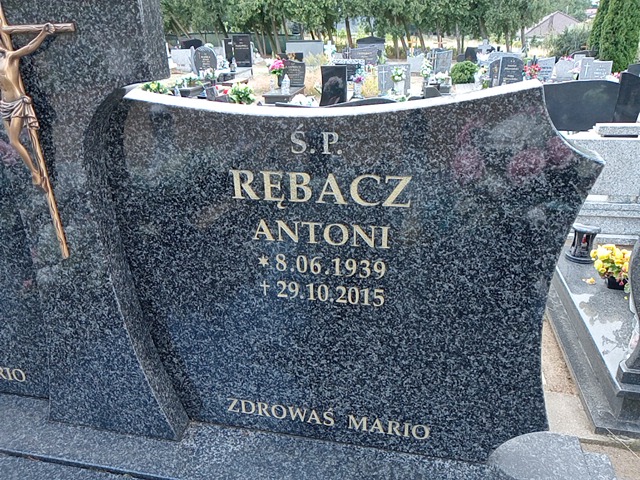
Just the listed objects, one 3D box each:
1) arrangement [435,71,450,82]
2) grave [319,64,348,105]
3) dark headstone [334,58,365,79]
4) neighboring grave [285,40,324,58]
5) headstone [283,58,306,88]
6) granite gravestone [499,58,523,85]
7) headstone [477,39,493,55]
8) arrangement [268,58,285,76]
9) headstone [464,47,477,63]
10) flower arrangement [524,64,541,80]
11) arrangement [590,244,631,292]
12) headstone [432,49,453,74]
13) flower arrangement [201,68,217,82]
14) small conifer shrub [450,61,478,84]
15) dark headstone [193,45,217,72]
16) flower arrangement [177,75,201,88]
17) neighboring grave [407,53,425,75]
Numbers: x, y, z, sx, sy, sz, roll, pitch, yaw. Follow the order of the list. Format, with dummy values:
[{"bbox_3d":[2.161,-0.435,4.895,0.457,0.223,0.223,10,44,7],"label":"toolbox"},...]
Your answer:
[{"bbox_3d":[2.460,-3.274,10.400,0.313,0.250,0.300,3,23,11],"label":"arrangement"},{"bbox_3d":[0.267,-2.805,9.400,0.465,0.675,0.100,3,23,11],"label":"grave"},{"bbox_3d":[0.708,-4.129,12.600,0.783,0.497,0.150,3,23,11],"label":"dark headstone"},{"bbox_3d":[-0.704,-8.757,24.000,1.652,0.866,0.200,3,23,11],"label":"neighboring grave"},{"bbox_3d":[-0.576,-3.821,11.865,0.496,0.580,0.116,2,23,10],"label":"headstone"},{"bbox_3d":[4.032,-3.530,10.920,0.423,0.607,0.126,2,23,10],"label":"granite gravestone"},{"bbox_3d":[5.017,-5.874,15.750,0.357,0.437,0.126,2,23,10],"label":"headstone"},{"bbox_3d":[-1.000,-3.964,11.900,0.382,0.394,0.340,3,23,11],"label":"arrangement"},{"bbox_3d":[5.134,-6.156,17.300,0.512,0.532,0.150,3,23,11],"label":"headstone"},{"bbox_3d":[4.565,-3.613,11.130,0.290,0.296,0.270,2,23,10],"label":"flower arrangement"},{"bbox_3d":[1.519,0.146,2.700,0.215,0.245,0.200,3,23,11],"label":"arrangement"},{"bbox_3d":[3.100,-4.458,13.020,0.421,0.587,0.126,2,23,10],"label":"headstone"},{"bbox_3d":[-2.591,-3.877,12.180,0.290,0.273,0.270,2,23,10],"label":"flower arrangement"},{"bbox_3d":[4.187,-4.853,15.000,0.760,0.670,0.760,2,21,8],"label":"small conifer shrub"},{"bbox_3d":[-2.952,-4.584,13.335,0.525,0.743,0.126,2,23,10],"label":"dark headstone"},{"bbox_3d":[-2.999,-3.612,11.800,0.530,0.300,0.400,3,23,11],"label":"flower arrangement"},{"bbox_3d":[2.848,-5.199,15.330,0.473,0.581,0.126,2,23,10],"label":"neighboring grave"}]

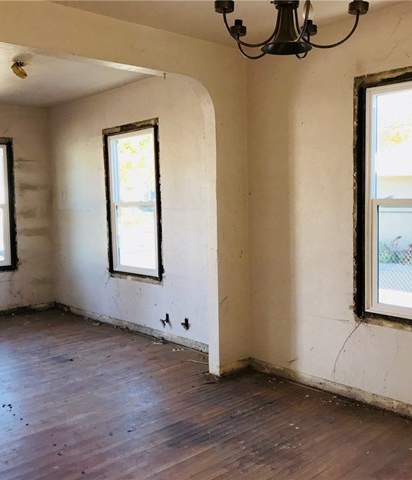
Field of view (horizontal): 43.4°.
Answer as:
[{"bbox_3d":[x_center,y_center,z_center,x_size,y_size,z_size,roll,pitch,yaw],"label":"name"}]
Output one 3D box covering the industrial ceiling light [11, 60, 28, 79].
[{"bbox_3d":[-1.657,-1.506,4.601,0.150,0.150,0.150,-5,6,-42],"label":"industrial ceiling light"}]

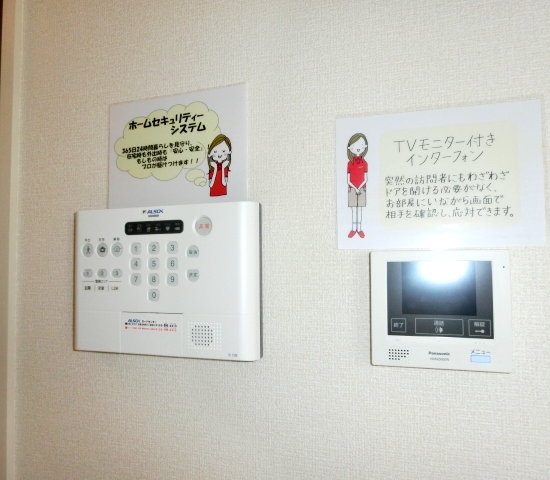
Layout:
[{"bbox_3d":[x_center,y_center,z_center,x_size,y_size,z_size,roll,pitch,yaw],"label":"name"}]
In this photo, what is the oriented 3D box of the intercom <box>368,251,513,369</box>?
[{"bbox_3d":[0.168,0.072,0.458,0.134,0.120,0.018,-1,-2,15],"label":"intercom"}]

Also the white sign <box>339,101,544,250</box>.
[{"bbox_3d":[0.170,-0.066,0.470,0.209,0.150,0.004,-1,-2,15],"label":"white sign"}]

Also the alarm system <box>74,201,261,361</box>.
[{"bbox_3d":[-0.132,0.048,0.534,0.236,0.174,0.028,-1,-2,15],"label":"alarm system"}]

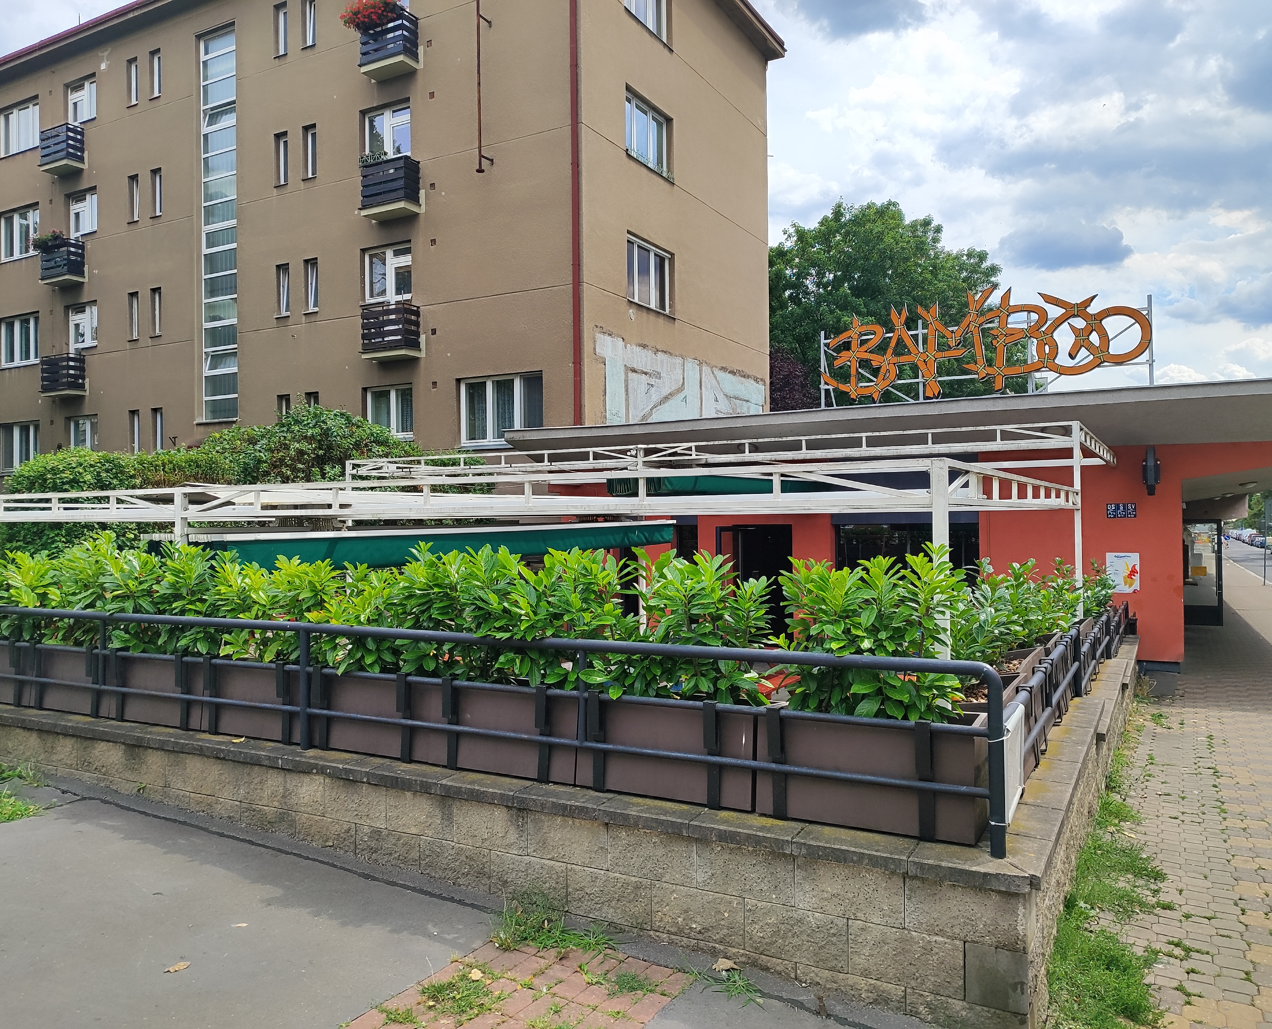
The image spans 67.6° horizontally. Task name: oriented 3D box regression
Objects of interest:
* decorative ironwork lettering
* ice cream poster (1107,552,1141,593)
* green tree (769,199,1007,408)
[{"bbox_3d":[3.584,-1.827,10.062,3.296,1.119,0.110,-1,-1,29],"label":"decorative ironwork lettering"},{"bbox_3d":[5.126,0.618,10.000,0.300,0.420,0.020,-1,-1,29],"label":"ice cream poster"},{"bbox_3d":[8.077,-4.250,33.047,9.400,13.245,9.200,-1,-1,29],"label":"green tree"}]

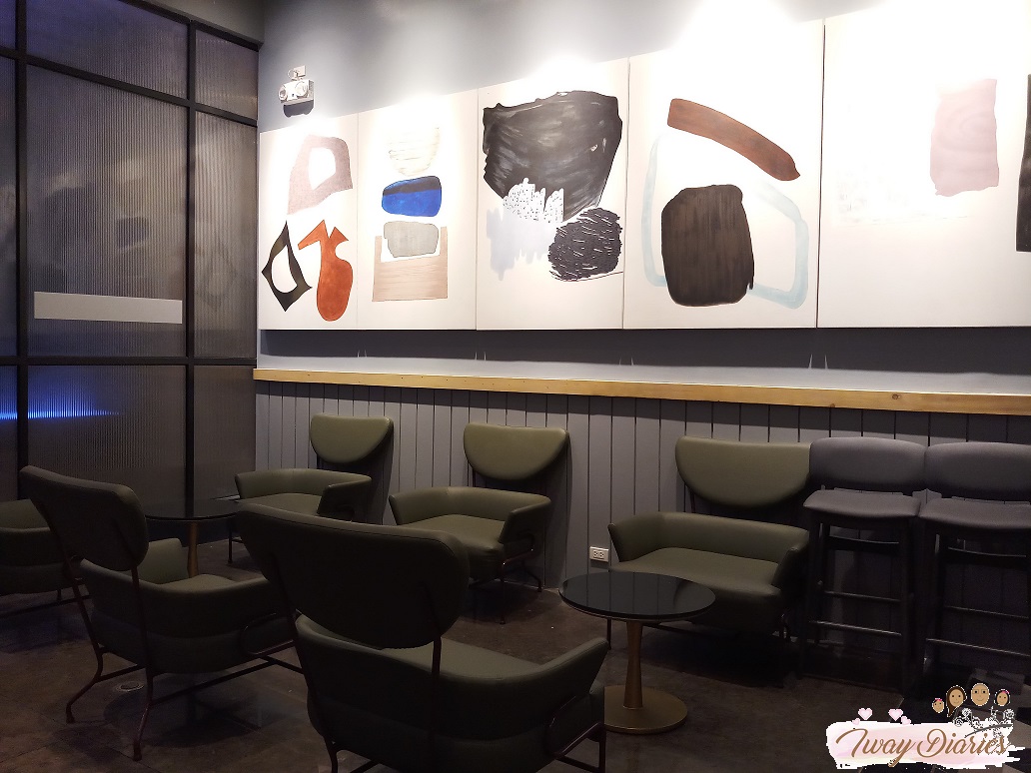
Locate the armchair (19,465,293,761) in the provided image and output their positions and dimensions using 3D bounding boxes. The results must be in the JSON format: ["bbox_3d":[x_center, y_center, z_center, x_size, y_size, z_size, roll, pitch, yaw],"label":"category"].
[{"bbox_3d":[-1.296,0.761,3.116,0.866,0.952,0.735,2,3,35],"label":"armchair"}]

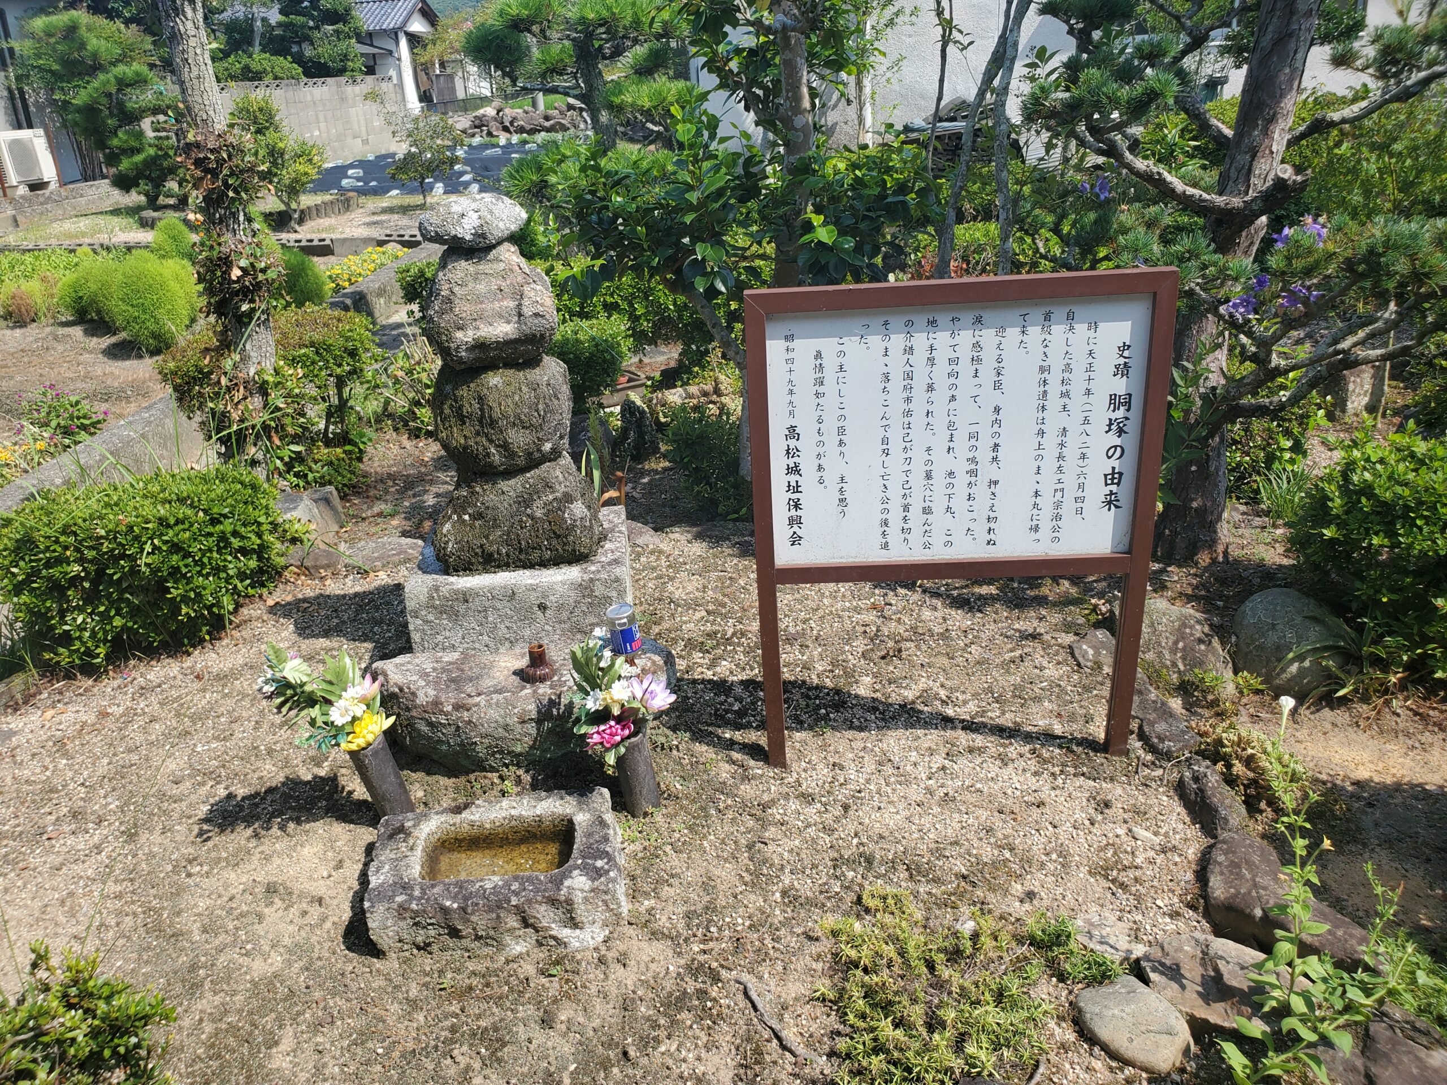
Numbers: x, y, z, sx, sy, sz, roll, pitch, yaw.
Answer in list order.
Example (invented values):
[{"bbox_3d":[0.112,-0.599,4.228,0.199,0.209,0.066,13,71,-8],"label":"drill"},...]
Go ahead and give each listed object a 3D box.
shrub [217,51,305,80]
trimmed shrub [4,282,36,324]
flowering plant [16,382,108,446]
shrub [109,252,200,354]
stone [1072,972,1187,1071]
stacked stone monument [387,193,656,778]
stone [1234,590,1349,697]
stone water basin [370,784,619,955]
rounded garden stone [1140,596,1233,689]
[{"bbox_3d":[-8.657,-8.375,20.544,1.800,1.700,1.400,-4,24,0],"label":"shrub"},{"bbox_3d":[-3.856,-1.309,5.967,0.150,0.225,0.145,-4,24,0],"label":"trimmed shrub"},{"bbox_3d":[-2.307,-0.443,3.790,0.290,0.230,0.270,-4,24,0],"label":"flowering plant"},{"bbox_3d":[-2.640,-1.113,5.050,0.390,0.460,0.380,-4,24,0],"label":"shrub"},{"bbox_3d":[0.615,0.727,1.642,0.140,0.105,0.170,-18,28,-29],"label":"stone"},{"bbox_3d":[-0.476,-0.153,2.417,0.600,1.200,0.580,-4,24,0],"label":"stacked stone monument"},{"bbox_3d":[1.290,0.228,2.485,0.250,0.250,0.235,-4,24,0],"label":"stone"},{"bbox_3d":[-0.402,0.612,1.997,0.455,0.140,0.285,-6,24,-5],"label":"stone water basin"},{"bbox_3d":[1.058,0.240,2.530,0.250,0.225,0.210,-4,24,0],"label":"rounded garden stone"}]

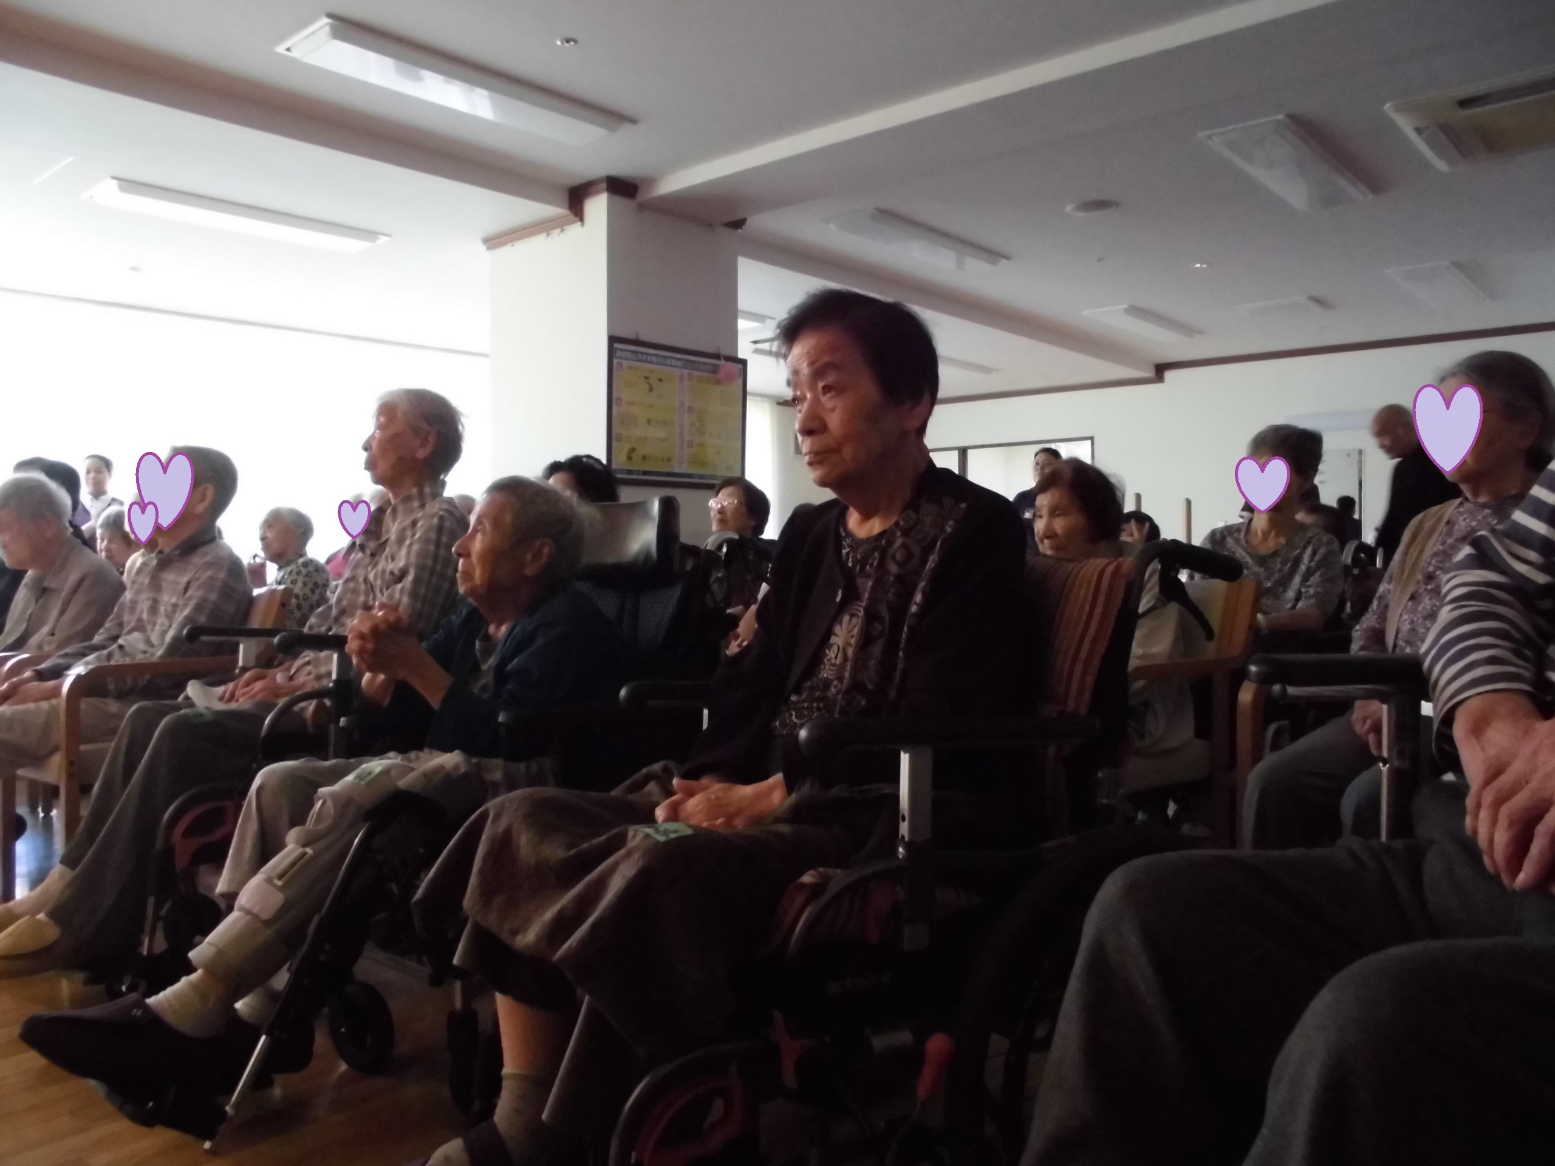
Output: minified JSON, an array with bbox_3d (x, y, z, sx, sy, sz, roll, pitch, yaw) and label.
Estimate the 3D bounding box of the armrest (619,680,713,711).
[{"bbox_3d":[-0.047,0.141,1.513,0.340,0.040,0.055,2,0,-33],"label":"armrest"}]

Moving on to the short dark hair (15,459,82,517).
[{"bbox_3d":[-2.127,-0.264,3.400,0.200,0.200,0.170,-2,2,-38],"label":"short dark hair"}]

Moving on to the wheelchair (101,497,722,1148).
[{"bbox_3d":[-0.545,0.302,2.045,1.100,0.960,0.600,-2,3,-40],"label":"wheelchair"}]

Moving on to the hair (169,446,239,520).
[{"bbox_3d":[-1.327,-0.232,2.700,0.180,0.172,0.160,-2,2,-38],"label":"hair"}]

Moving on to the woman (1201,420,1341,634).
[{"bbox_3d":[1.174,0.178,2.926,0.480,1.140,0.720,2,3,40],"label":"woman"}]

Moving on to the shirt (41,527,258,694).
[{"bbox_3d":[-1.456,0.083,2.700,0.420,0.420,0.440,-2,3,-43],"label":"shirt"}]

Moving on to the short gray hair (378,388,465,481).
[{"bbox_3d":[-0.757,-0.313,2.480,0.190,0.195,0.170,-1,2,-25],"label":"short gray hair"}]

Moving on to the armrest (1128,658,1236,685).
[{"bbox_3d":[0.845,0.182,2.420,0.450,0.045,0.060,-2,3,-44],"label":"armrest"}]

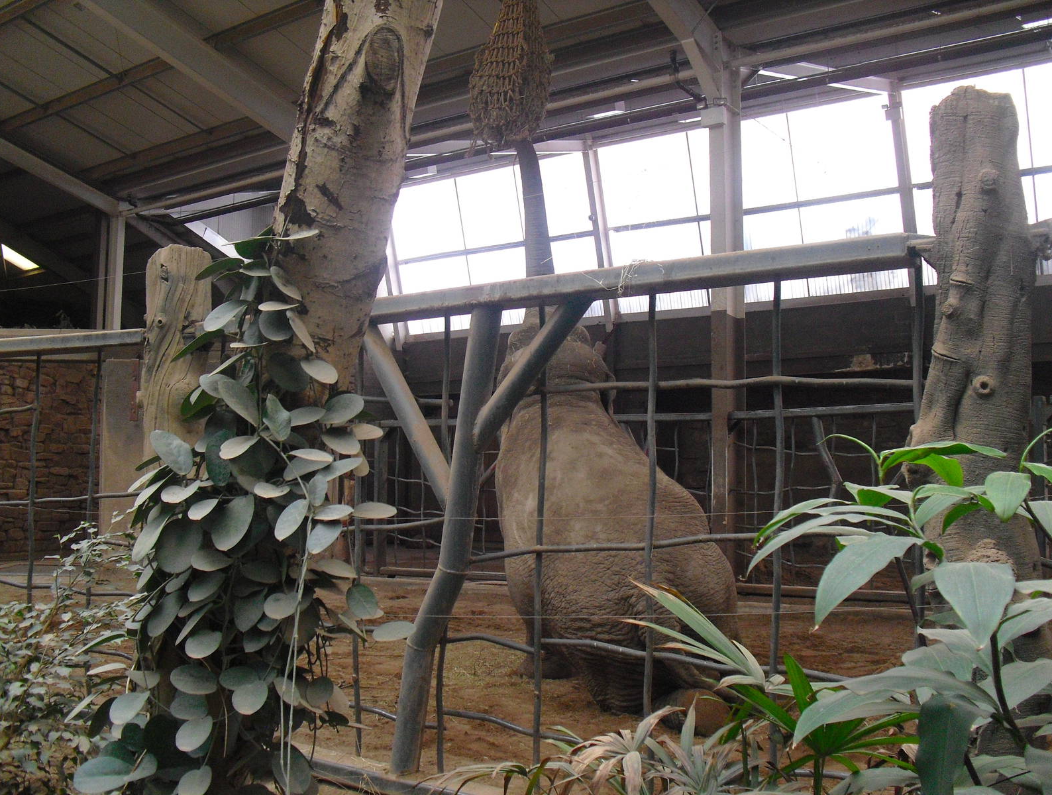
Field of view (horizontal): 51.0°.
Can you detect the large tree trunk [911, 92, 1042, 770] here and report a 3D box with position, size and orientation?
[{"bbox_3d":[1.603,0.177,3.895,0.460,2.600,0.420,-1,-5,22],"label":"large tree trunk"}]

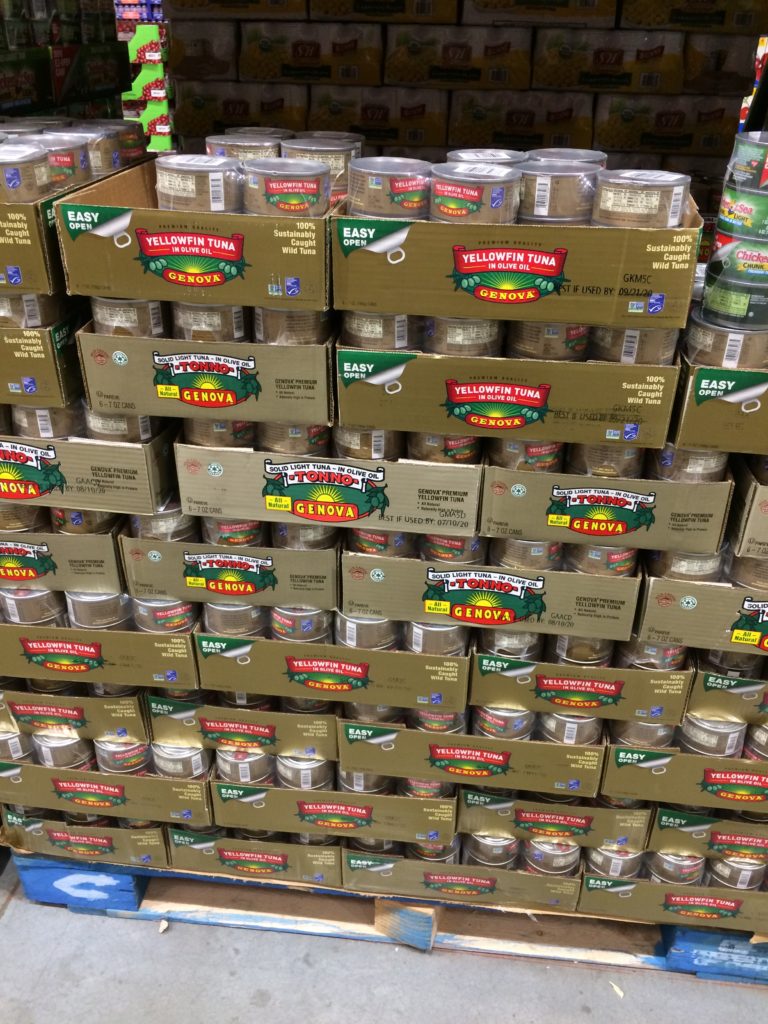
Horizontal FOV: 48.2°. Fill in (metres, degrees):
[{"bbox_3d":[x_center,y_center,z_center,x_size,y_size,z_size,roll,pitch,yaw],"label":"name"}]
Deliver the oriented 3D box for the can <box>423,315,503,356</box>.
[{"bbox_3d":[0.084,-0.201,0.917,0.086,0.043,0.086,4,29,4],"label":"can"}]

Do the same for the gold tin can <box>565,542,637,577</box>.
[{"bbox_3d":[0.261,0.035,1.026,0.086,0.043,0.086,4,29,4],"label":"gold tin can"}]

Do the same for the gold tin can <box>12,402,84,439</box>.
[{"bbox_3d":[-0.407,-0.126,1.045,0.086,0.044,0.086,1,30,-1],"label":"gold tin can"}]

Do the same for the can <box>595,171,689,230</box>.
[{"bbox_3d":[0.252,-0.304,0.837,0.086,0.043,0.086,4,29,4],"label":"can"}]

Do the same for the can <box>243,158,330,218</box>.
[{"bbox_3d":[-0.097,-0.325,0.864,0.087,0.044,0.087,1,30,-1],"label":"can"}]

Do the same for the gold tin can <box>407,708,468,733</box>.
[{"bbox_3d":[0.073,0.255,1.176,0.087,0.044,0.087,1,30,-1],"label":"gold tin can"}]

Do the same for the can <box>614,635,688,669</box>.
[{"bbox_3d":[0.333,0.154,1.076,0.086,0.043,0.086,4,29,4],"label":"can"}]

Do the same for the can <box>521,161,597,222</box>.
[{"bbox_3d":[0.172,-0.323,0.862,0.087,0.044,0.087,4,30,5],"label":"can"}]

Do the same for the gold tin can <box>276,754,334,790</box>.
[{"bbox_3d":[-0.111,0.347,1.221,0.086,0.043,0.086,1,29,-1],"label":"gold tin can"}]

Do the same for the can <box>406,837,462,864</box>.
[{"bbox_3d":[0.078,0.487,1.329,0.086,0.043,0.086,4,29,5],"label":"can"}]

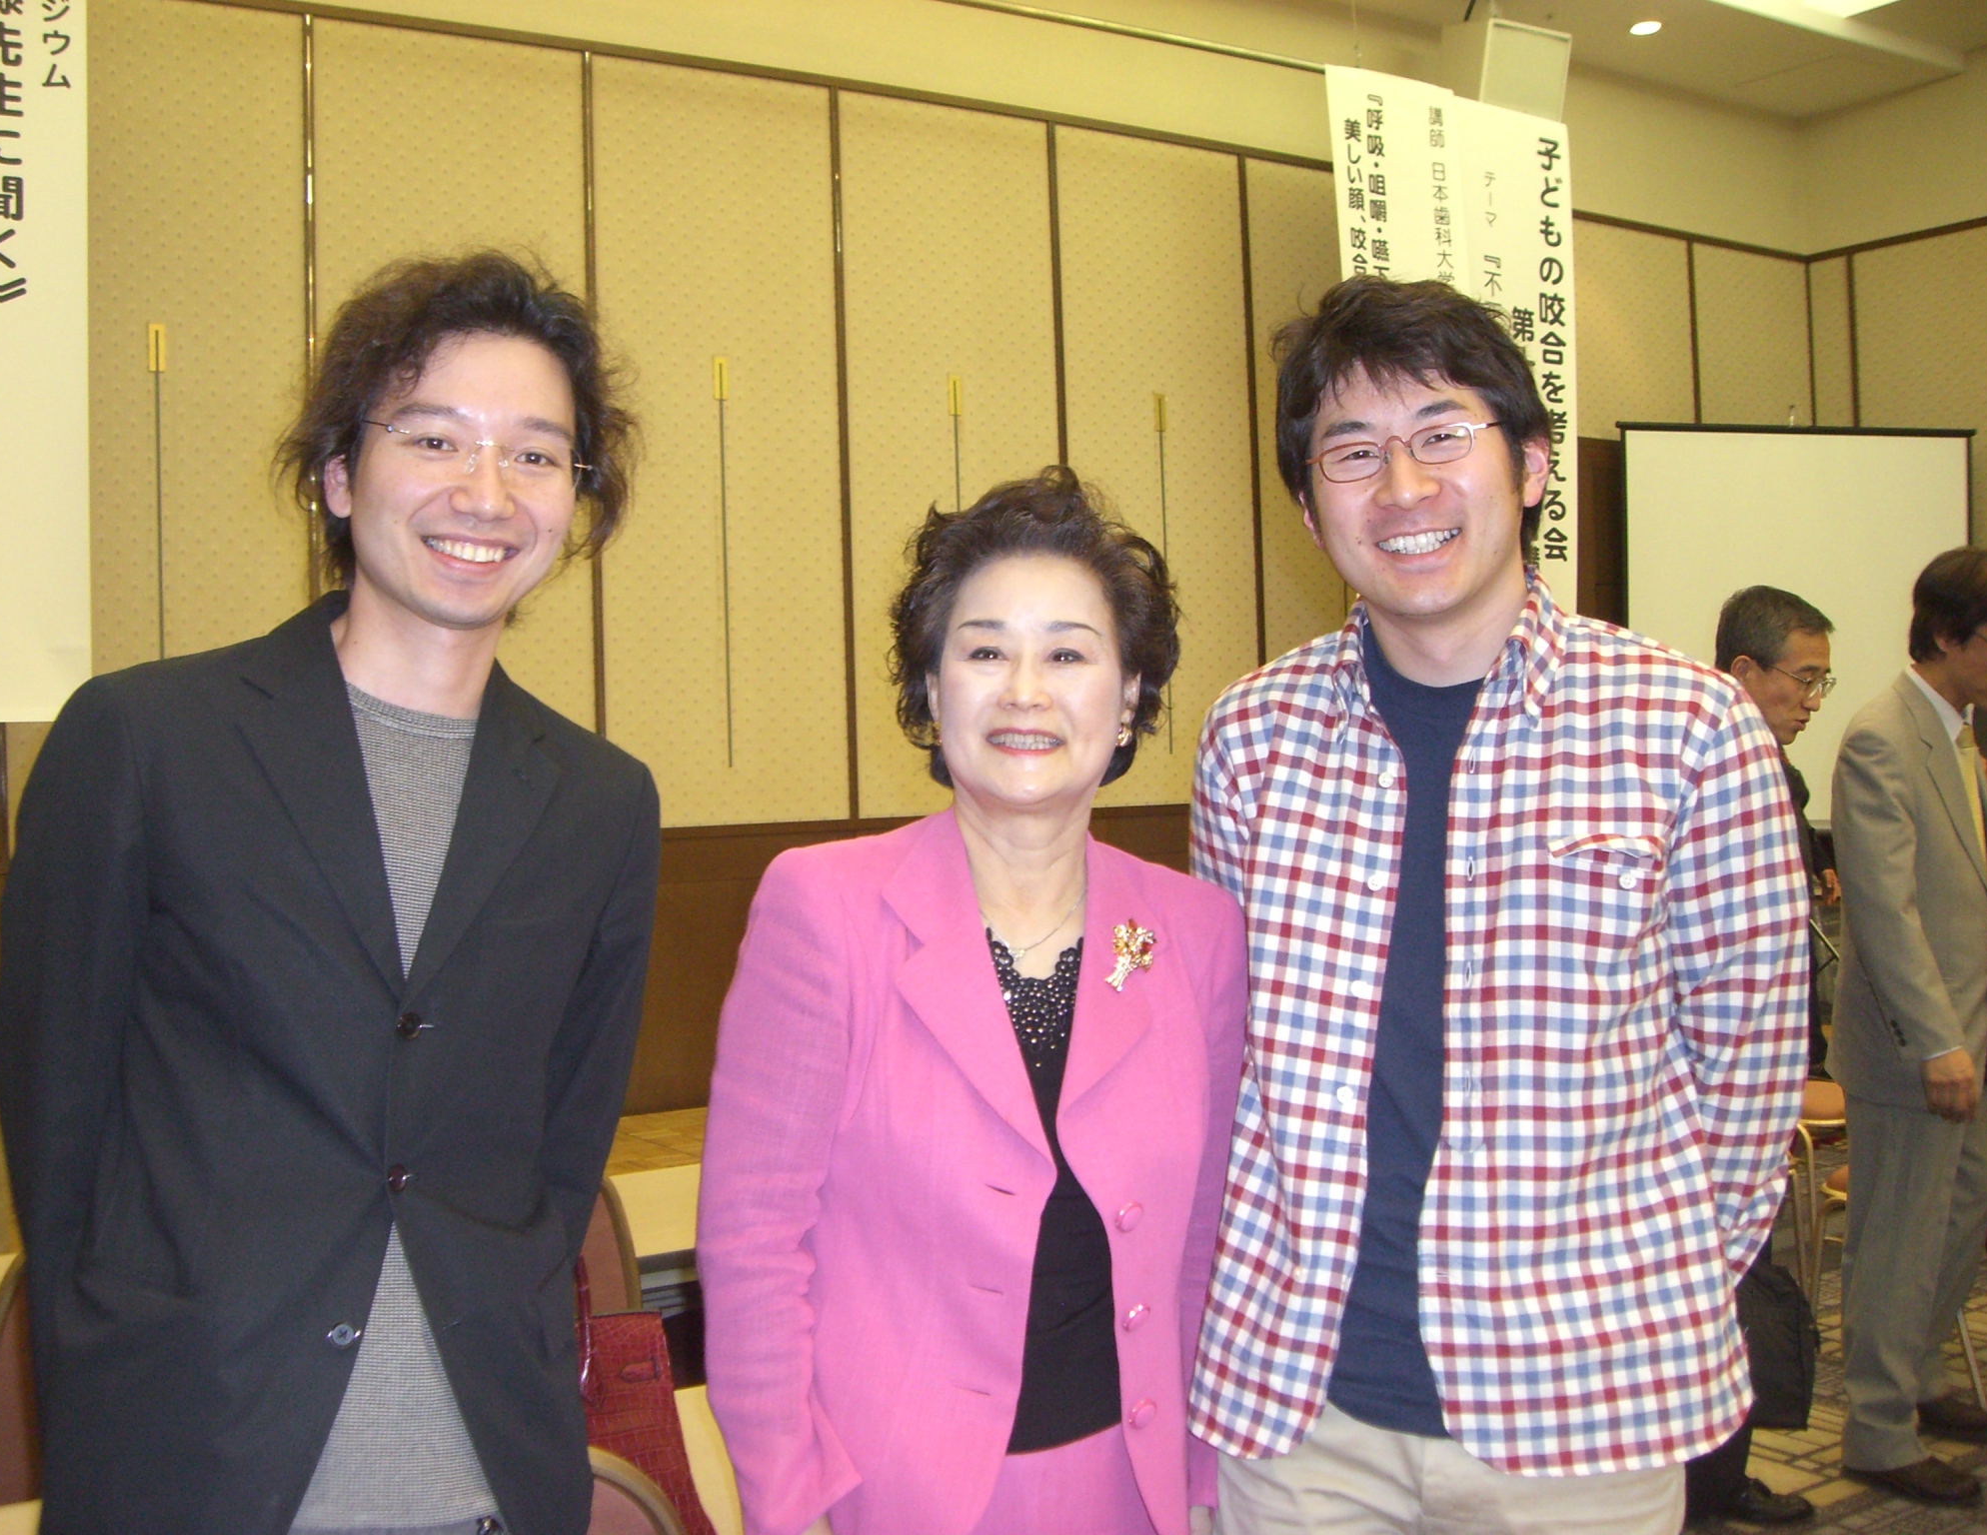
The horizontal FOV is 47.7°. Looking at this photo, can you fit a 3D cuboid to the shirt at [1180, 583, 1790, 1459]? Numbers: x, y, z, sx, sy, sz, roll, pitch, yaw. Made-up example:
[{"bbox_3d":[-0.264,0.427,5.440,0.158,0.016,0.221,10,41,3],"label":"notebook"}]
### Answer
[{"bbox_3d":[0.378,0.192,1.720,0.490,0.680,0.300,-2,-1,26],"label":"shirt"}]

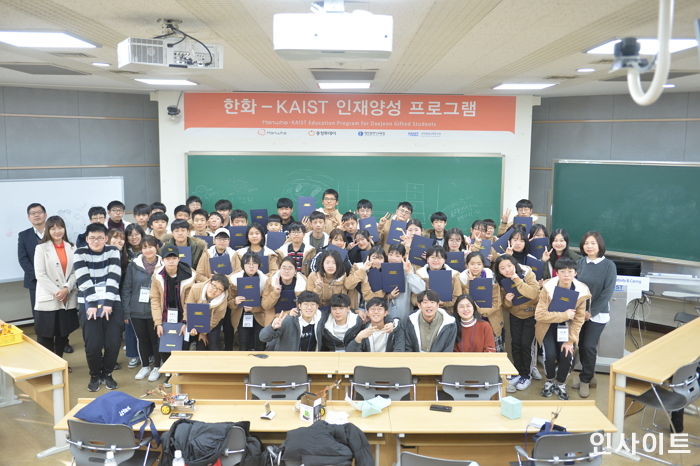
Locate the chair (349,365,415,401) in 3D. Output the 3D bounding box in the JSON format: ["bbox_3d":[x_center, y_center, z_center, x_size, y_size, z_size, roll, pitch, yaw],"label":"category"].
[{"bbox_3d":[0.261,1.382,5.207,0.500,0.800,0.540,0,7,0],"label":"chair"}]

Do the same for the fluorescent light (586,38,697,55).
[{"bbox_3d":[2.165,-1.365,4.805,0.660,0.070,0.680,0,7,0],"label":"fluorescent light"}]

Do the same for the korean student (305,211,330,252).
[{"bbox_3d":[-0.351,0.630,7.340,0.470,1.740,0.350,0,7,0],"label":"korean student"}]

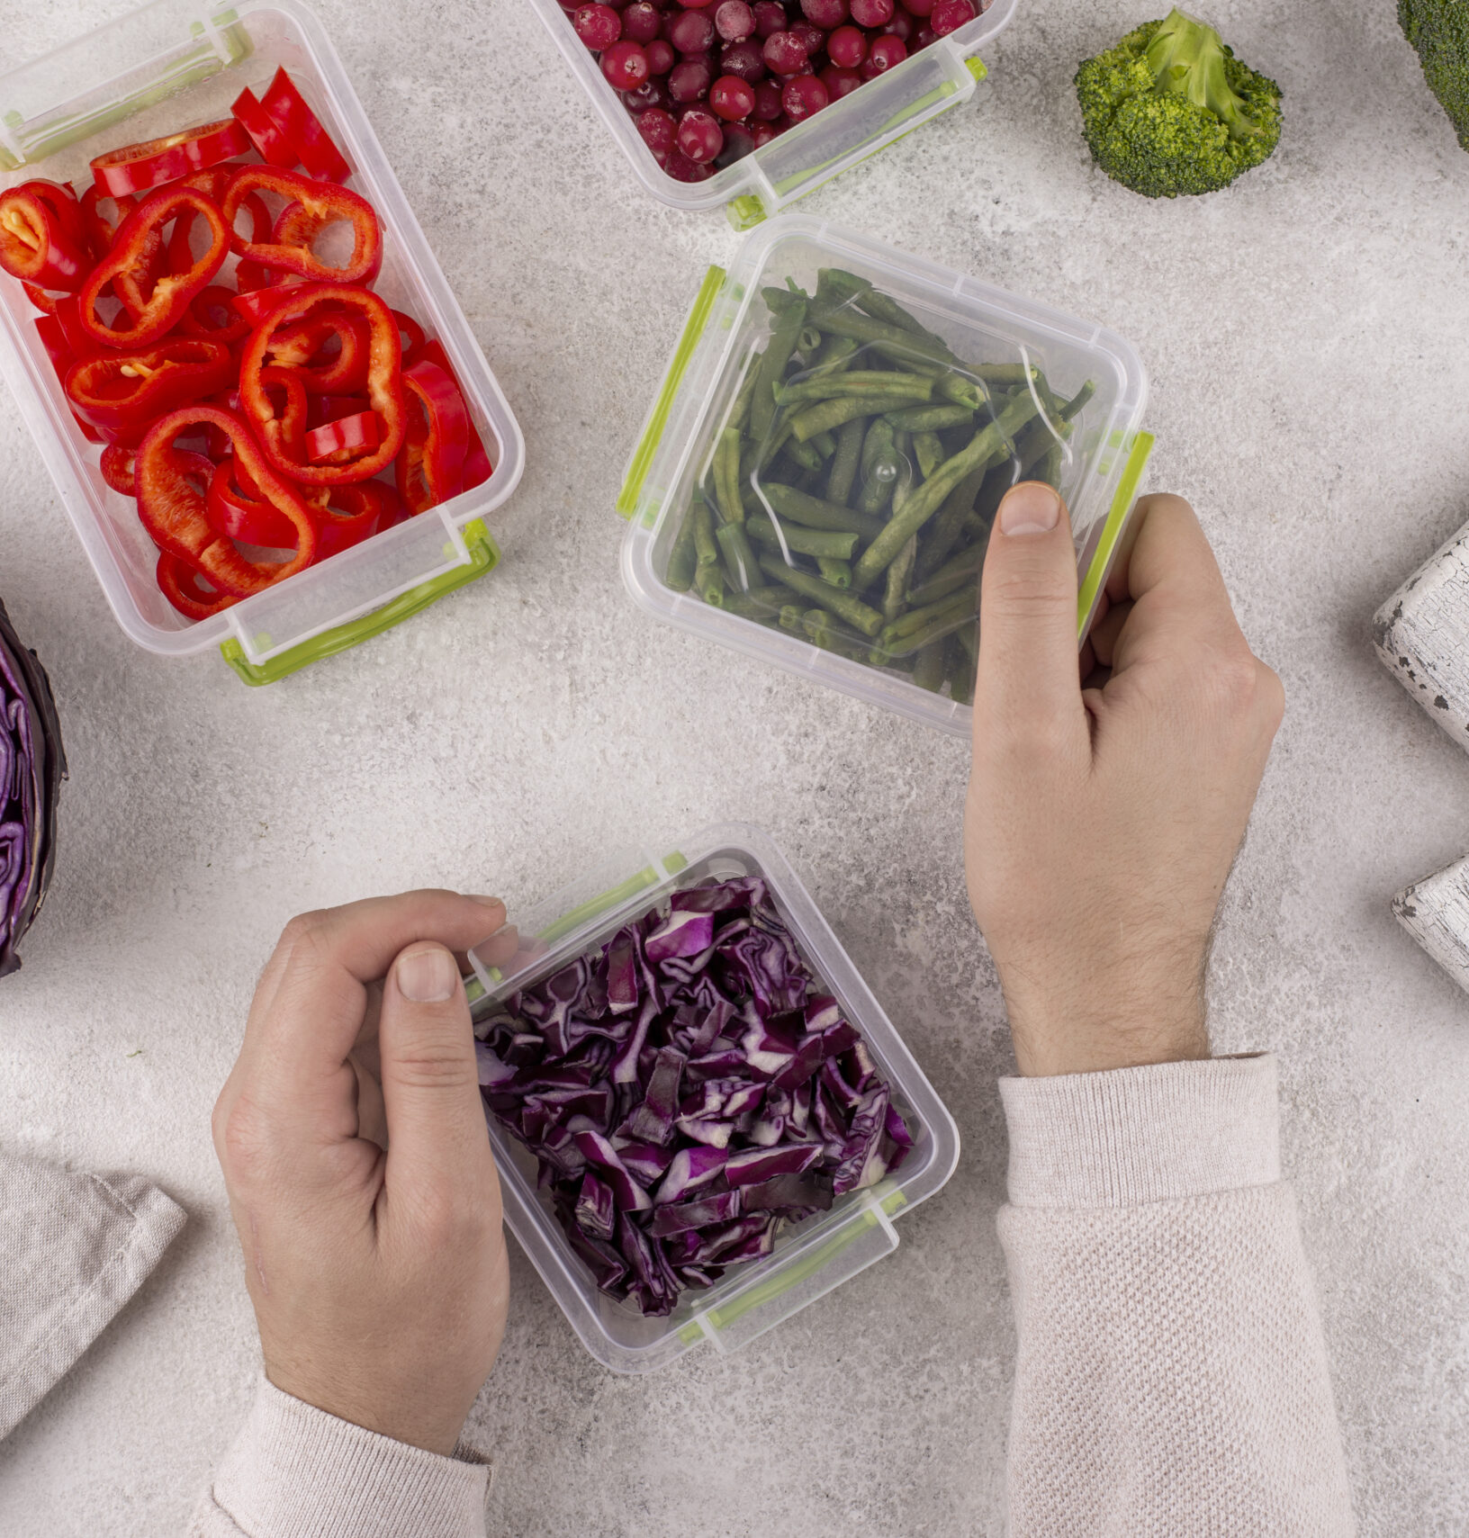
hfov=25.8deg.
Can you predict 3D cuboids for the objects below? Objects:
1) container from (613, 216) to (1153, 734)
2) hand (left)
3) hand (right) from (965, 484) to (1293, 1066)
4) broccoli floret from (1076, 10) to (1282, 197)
[{"bbox_3d":[0.040,-0.077,0.862,0.129,0.056,0.116,21,85,1],"label":"container"},{"bbox_3d":[-0.096,0.104,0.831,0.077,0.080,0.148,0,85,0],"label":"hand (left)"},{"bbox_3d":[0.101,0.003,0.839,0.083,0.080,0.157,0,85,0],"label":"hand (right)"},{"bbox_3d":[0.122,-0.183,0.877,0.057,0.046,0.053,0,85,0],"label":"broccoli floret"}]

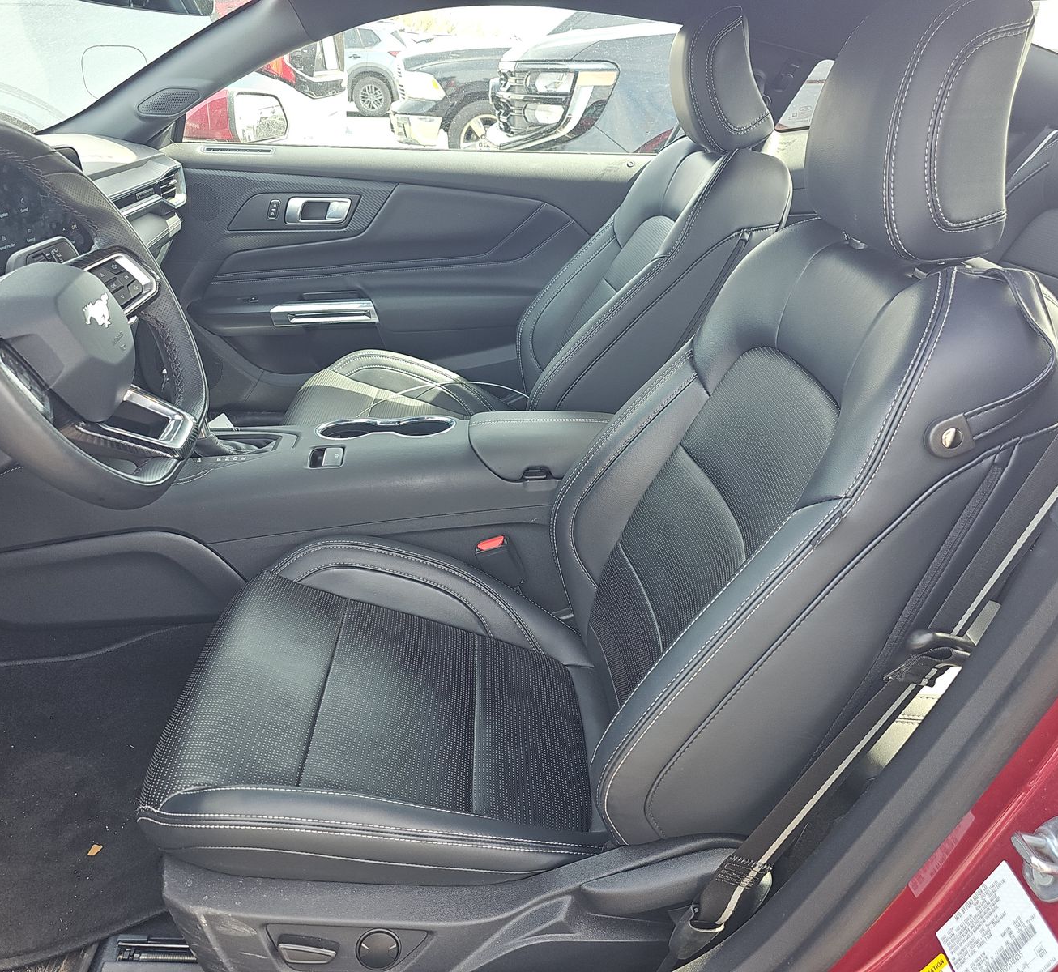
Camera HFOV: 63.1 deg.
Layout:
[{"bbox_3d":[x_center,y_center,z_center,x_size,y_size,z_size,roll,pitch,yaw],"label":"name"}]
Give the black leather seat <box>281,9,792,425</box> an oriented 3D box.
[{"bbox_3d":[-0.040,-0.339,1.552,0.860,0.920,0.530,-1,28,-2],"label":"black leather seat"}]

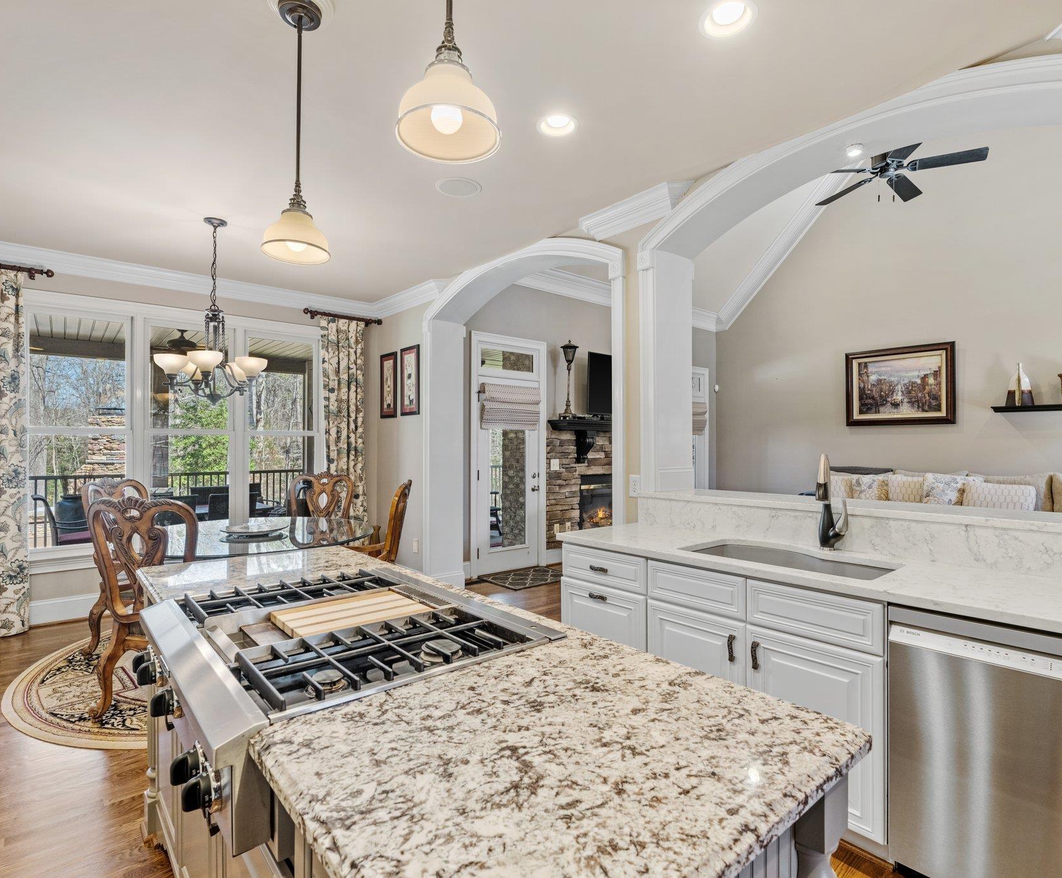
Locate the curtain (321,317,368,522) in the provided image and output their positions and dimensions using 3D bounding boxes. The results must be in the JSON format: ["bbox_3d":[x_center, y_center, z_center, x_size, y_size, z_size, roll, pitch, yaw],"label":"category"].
[{"bbox_3d":[-1.791,0.123,5.675,0.510,2.540,0.120,0,-1,-40],"label":"curtain"}]

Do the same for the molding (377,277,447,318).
[{"bbox_3d":[-1.167,-1.288,5.437,0.100,0.133,1.300,0,-1,-40],"label":"molding"}]

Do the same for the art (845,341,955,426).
[{"bbox_3d":[4.279,-0.615,6.858,0.050,0.918,1.145,1,-1,-40],"label":"art"}]

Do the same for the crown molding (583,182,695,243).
[{"bbox_3d":[0.554,-1.302,3.400,0.100,0.133,0.825,0,-1,-40],"label":"crown molding"}]

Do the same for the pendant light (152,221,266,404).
[{"bbox_3d":[-1.977,-0.796,3.664,0.640,1.140,0.640,0,-1,-40],"label":"pendant light"}]

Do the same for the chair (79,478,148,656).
[{"bbox_3d":[-2.571,0.820,4.022,0.640,1.100,0.600,0,-1,2],"label":"chair"}]

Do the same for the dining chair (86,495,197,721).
[{"bbox_3d":[-1.865,0.825,3.113,0.550,1.100,0.610,0,-1,3],"label":"dining chair"}]

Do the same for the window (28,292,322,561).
[{"bbox_3d":[-2.862,-0.109,4.931,2.260,1.950,0.120,0,-1,-40],"label":"window"}]

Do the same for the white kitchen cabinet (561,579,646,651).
[{"bbox_3d":[0.481,0.961,2.833,0.420,0.565,0.535,1,-1,-40],"label":"white kitchen cabinet"}]

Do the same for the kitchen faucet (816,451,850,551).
[{"bbox_3d":[1.222,0.266,2.391,0.130,0.390,0.220,0,-1,35],"label":"kitchen faucet"}]

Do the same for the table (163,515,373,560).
[{"bbox_3d":[-1.827,0.989,3.836,1.620,0.760,1.620,1,-1,-40],"label":"table"}]

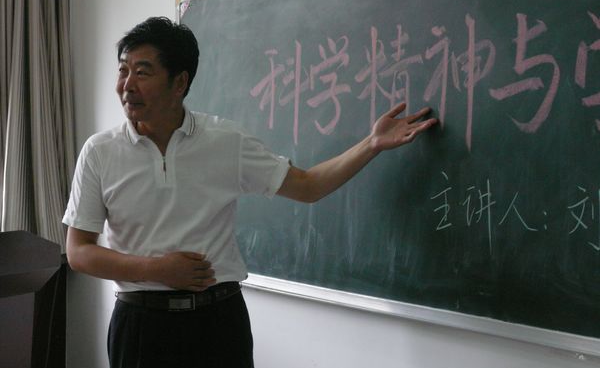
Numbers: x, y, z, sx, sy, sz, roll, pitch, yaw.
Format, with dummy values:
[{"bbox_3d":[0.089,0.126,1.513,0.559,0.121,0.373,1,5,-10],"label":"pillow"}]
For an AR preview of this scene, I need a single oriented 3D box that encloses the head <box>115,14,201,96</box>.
[{"bbox_3d":[-0.348,-0.286,2.500,0.180,0.248,0.220,2,4,39],"label":"head"}]

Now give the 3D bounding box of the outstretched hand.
[{"bbox_3d":[0.251,-0.141,2.500,0.180,0.100,0.085,-20,7,-12],"label":"outstretched hand"}]

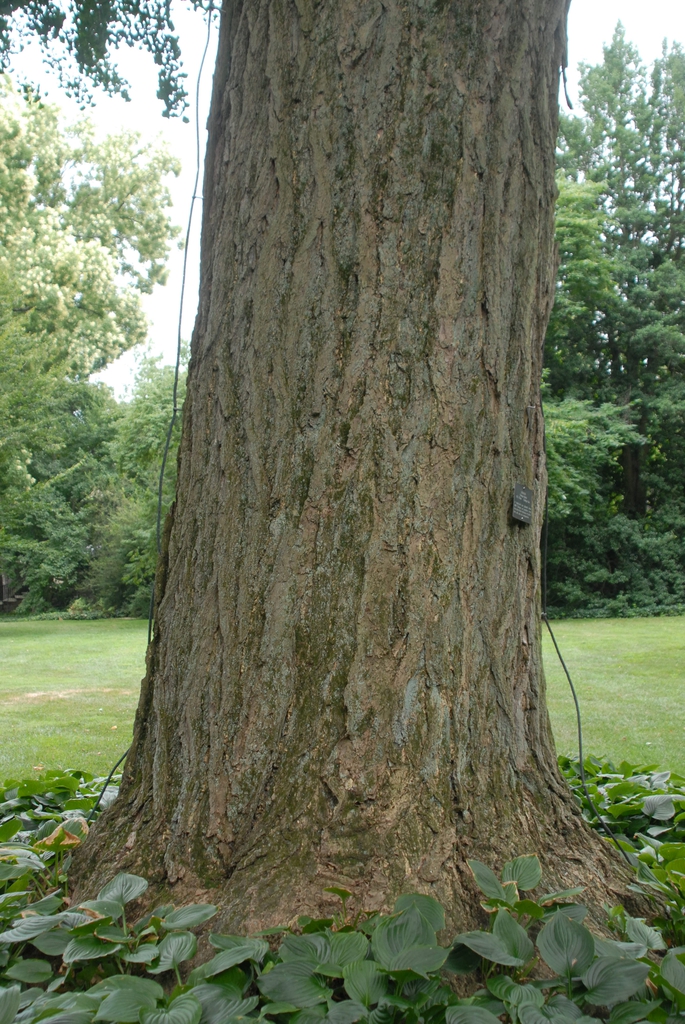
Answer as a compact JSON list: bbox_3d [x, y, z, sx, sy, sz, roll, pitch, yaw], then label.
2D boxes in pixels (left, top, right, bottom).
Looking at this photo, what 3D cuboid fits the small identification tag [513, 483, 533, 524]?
[{"bbox_3d":[0.780,-0.035,5.150,0.118,0.154,0.006,20,-21,-37],"label":"small identification tag"}]

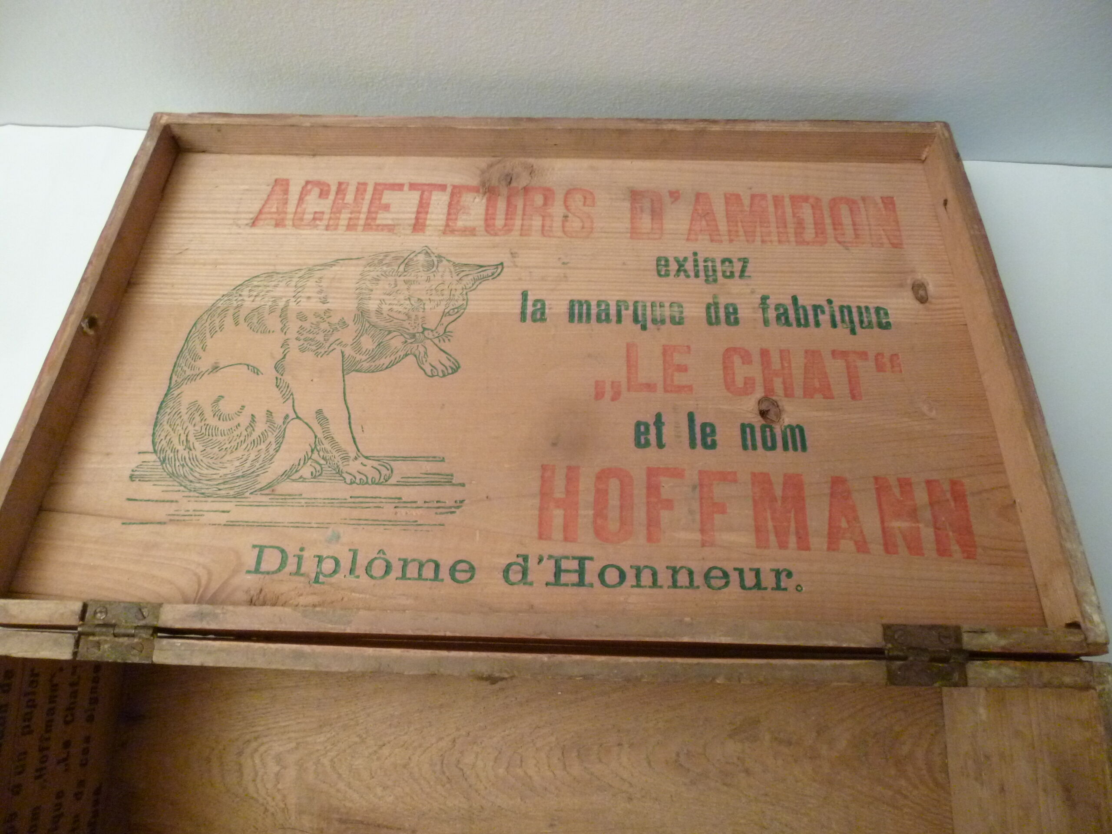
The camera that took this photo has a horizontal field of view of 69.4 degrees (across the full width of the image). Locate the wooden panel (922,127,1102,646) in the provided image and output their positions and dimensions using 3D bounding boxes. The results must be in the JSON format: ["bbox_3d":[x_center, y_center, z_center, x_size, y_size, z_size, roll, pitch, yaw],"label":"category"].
[{"bbox_3d":[0.177,-0.027,0.322,0.007,0.019,0.243,1,60,2],"label":"wooden panel"}]

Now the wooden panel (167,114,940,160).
[{"bbox_3d":[-0.005,-0.135,0.389,0.368,0.019,0.007,1,60,2],"label":"wooden panel"}]

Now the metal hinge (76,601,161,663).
[{"bbox_3d":[-0.142,0.070,0.262,0.025,0.004,0.019,1,68,2],"label":"metal hinge"}]

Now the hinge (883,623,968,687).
[{"bbox_3d":[0.117,0.075,0.254,0.025,0.004,0.019,1,68,2],"label":"hinge"}]

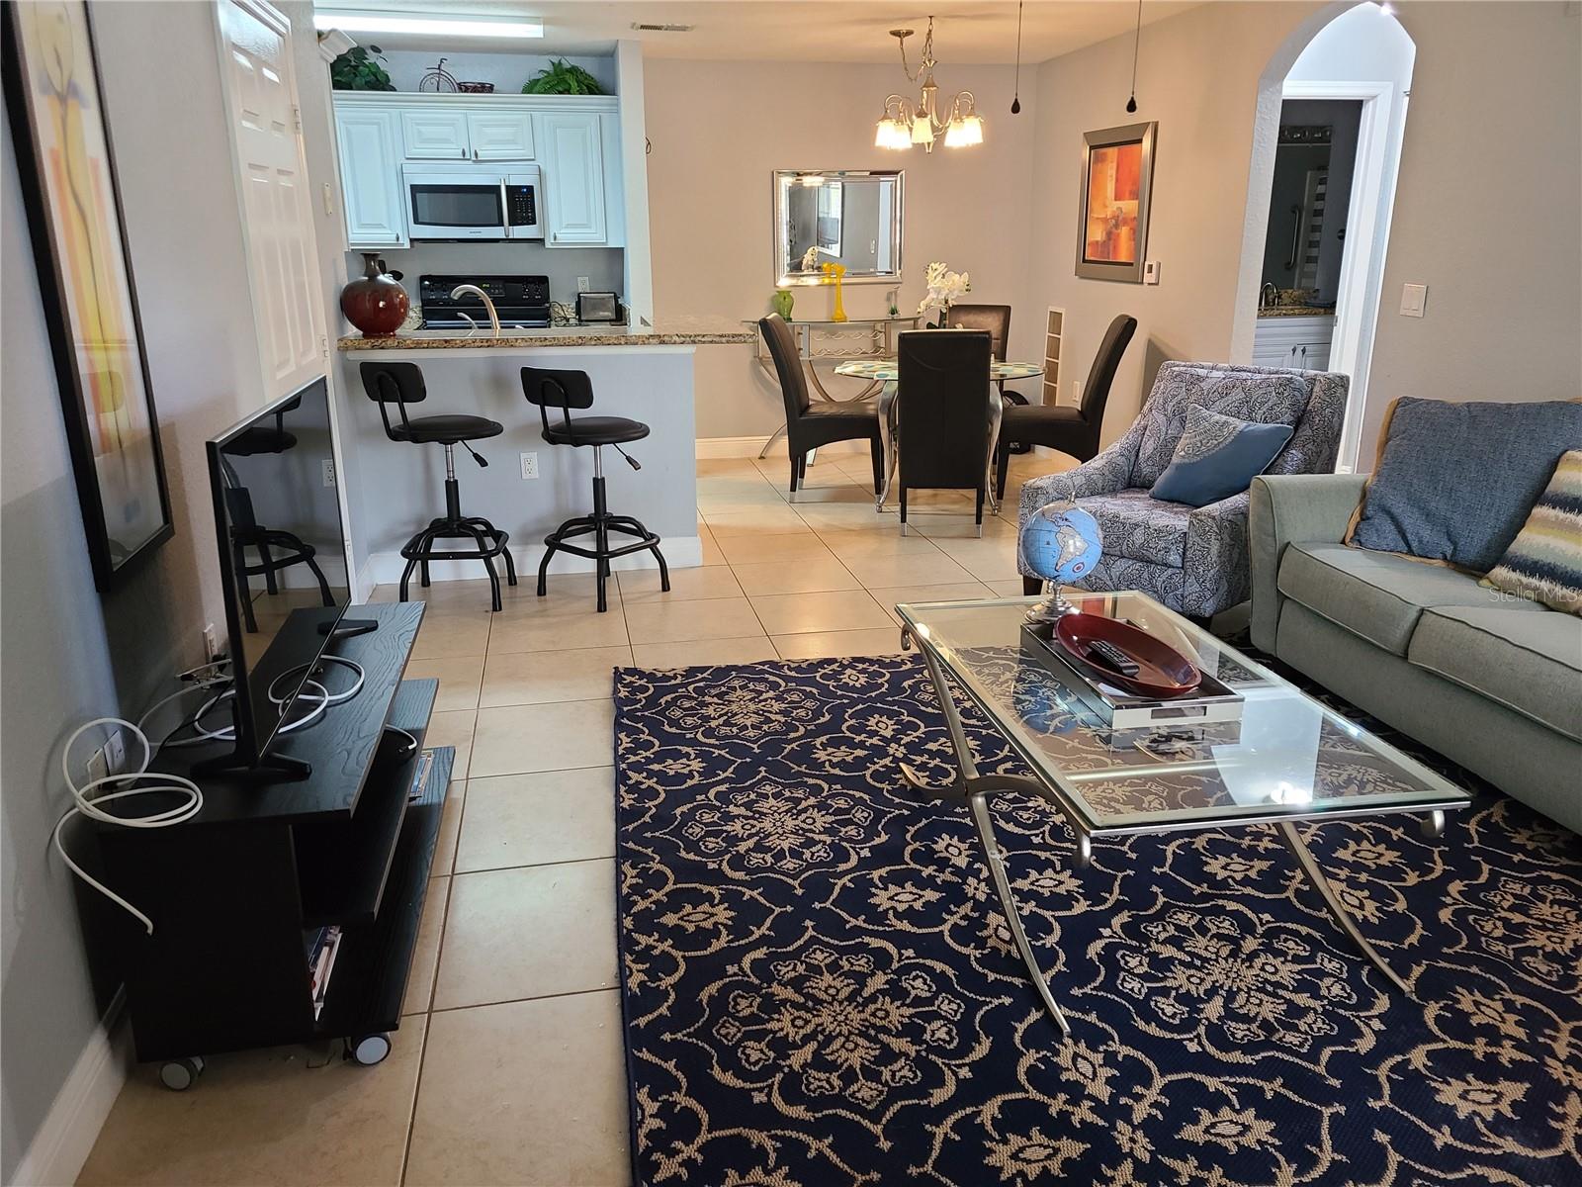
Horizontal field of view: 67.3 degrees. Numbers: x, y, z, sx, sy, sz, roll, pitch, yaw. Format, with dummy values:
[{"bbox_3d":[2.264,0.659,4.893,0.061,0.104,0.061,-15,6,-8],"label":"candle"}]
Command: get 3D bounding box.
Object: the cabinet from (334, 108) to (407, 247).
[{"bbox_3d":[-2.396,-2.380,6.850,0.385,0.760,0.340,-4,18,-10],"label":"cabinet"}]

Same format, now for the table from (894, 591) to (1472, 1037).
[{"bbox_3d":[0.771,0.419,2.828,0.740,0.466,1.340,-4,18,-10],"label":"table"}]

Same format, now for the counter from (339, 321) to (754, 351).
[{"bbox_3d":[-0.991,-1.060,4.909,1.620,0.042,0.470,-4,18,-10],"label":"counter"}]

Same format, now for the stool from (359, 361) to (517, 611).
[{"bbox_3d":[-1.400,-0.450,4.770,0.520,1.005,0.540,10,20,30],"label":"stool"}]

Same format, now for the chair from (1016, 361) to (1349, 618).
[{"bbox_3d":[1.575,-0.428,4.828,0.830,0.885,0.940,15,23,41],"label":"chair"}]

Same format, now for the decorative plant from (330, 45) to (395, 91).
[{"bbox_3d":[-2.442,-2.921,6.711,0.440,0.280,0.360,-3,17,-10],"label":"decorative plant"}]

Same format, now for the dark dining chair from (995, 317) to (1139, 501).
[{"bbox_3d":[1.462,-0.967,6.421,0.650,1.000,0.450,2,17,6],"label":"dark dining chair"}]

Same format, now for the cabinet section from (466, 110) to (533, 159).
[{"bbox_3d":[-1.685,-2.657,6.953,0.360,0.255,0.320,-4,17,-10],"label":"cabinet section"}]

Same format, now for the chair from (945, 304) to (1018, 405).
[{"bbox_3d":[1.086,-1.240,7.322,0.450,1.000,0.640,6,18,19],"label":"chair"}]

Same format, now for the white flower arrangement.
[{"bbox_3d":[0.822,-1.490,6.362,0.300,0.550,0.240,-3,17,-10],"label":"white flower arrangement"}]

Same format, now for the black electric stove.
[{"bbox_3d":[-1.814,-1.290,7.184,0.760,1.200,0.680,-3,17,-10],"label":"black electric stove"}]

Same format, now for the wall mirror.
[{"bbox_3d":[0.319,-2.325,7.570,0.840,0.710,0.050,-4,18,-10],"label":"wall mirror"}]

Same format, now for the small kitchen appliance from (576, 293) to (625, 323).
[{"bbox_3d":[-1.156,-1.712,7.126,0.270,0.185,0.180,-4,18,-10],"label":"small kitchen appliance"}]

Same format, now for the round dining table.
[{"bbox_3d":[0.813,-0.870,6.560,1.140,0.740,1.140,2,17,6],"label":"round dining table"}]

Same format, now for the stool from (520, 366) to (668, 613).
[{"bbox_3d":[-0.799,-0.461,4.840,0.480,0.975,0.530,7,19,24],"label":"stool"}]

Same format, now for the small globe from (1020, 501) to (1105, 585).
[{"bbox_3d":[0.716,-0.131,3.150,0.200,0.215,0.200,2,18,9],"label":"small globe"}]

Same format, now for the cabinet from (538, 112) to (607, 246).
[{"bbox_3d":[-1.291,-2.466,7.106,0.410,0.750,0.340,-3,17,-10],"label":"cabinet"}]

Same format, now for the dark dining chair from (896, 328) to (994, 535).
[{"bbox_3d":[0.756,-0.803,5.853,0.450,1.000,0.630,2,17,7],"label":"dark dining chair"}]

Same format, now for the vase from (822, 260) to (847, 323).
[{"bbox_3d":[0.318,-1.910,7.539,0.095,0.365,0.095,-3,17,-10],"label":"vase"}]

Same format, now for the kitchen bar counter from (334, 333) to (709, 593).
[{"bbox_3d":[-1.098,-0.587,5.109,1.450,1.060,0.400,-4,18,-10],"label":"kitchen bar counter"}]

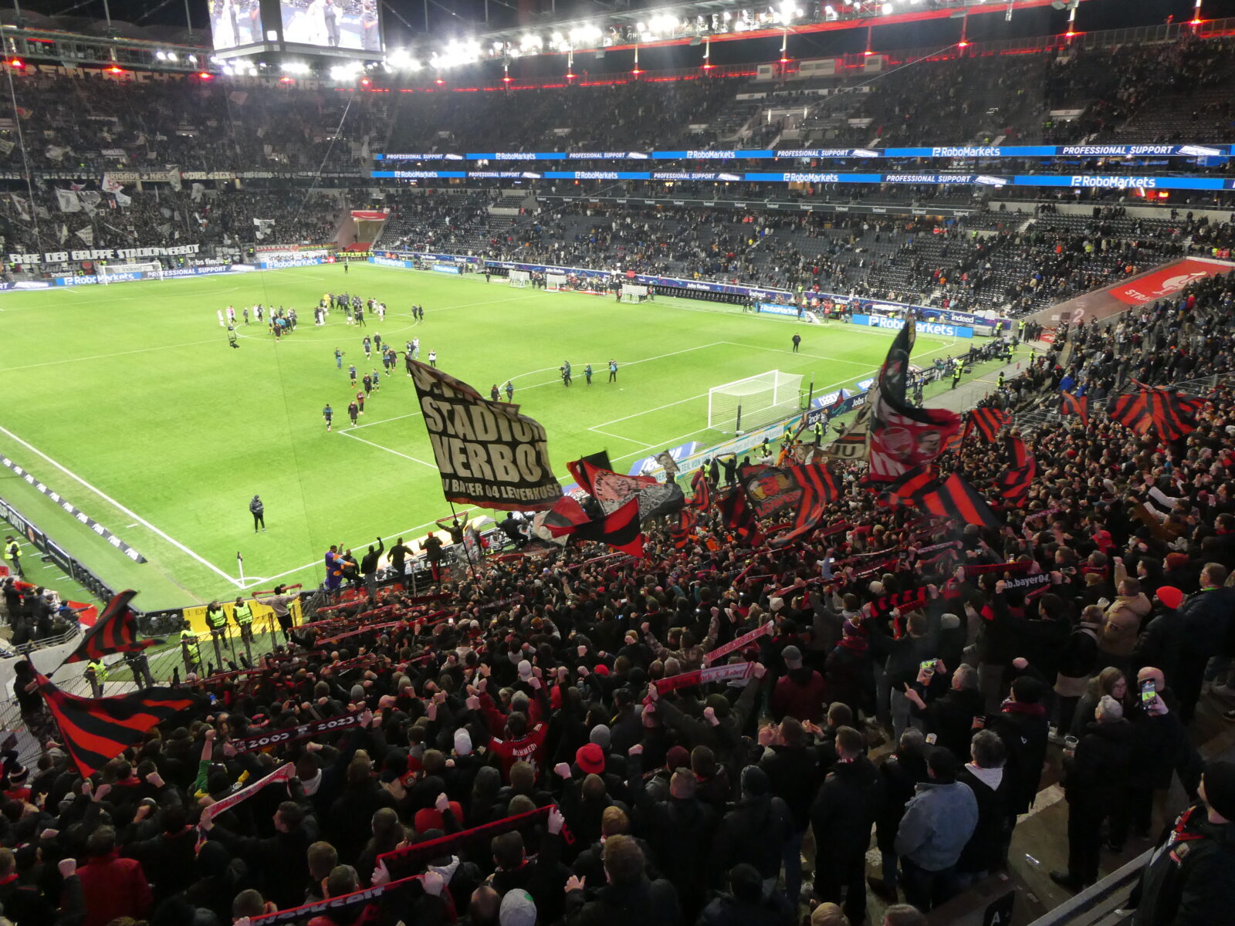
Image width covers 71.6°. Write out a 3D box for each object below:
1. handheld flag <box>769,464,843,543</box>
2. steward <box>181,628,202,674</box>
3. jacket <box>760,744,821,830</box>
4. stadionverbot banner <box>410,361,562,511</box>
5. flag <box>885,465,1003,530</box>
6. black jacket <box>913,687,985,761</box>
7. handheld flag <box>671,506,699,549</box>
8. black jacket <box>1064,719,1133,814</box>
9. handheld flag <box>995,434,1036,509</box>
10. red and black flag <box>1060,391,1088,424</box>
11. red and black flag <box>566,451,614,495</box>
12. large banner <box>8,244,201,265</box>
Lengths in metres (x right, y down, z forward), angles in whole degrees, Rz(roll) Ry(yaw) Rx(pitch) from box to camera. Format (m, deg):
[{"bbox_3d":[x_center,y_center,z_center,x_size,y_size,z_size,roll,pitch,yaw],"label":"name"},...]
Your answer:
[{"bbox_3d":[4.291,0.925,19.500,1.436,1.755,0.500,5,19,13],"label":"handheld flag"},{"bbox_3d":[-13.531,6.053,27.200,0.550,1.750,0.400,-16,25,-39],"label":"steward"},{"bbox_3d":[1.294,2.412,6.400,0.540,0.700,0.400,-5,19,-14],"label":"jacket"},{"bbox_3d":[-3.307,-0.690,21.500,3.600,3.500,0.700,0,19,-1],"label":"stadionverbot banner"},{"bbox_3d":[6.073,0.638,16.000,1.949,1.000,0.600,8,20,21],"label":"flag"},{"bbox_3d":[2.491,1.994,6.400,0.540,0.720,0.460,-10,21,-28],"label":"black jacket"},{"bbox_3d":[1.762,1.724,22.500,0.720,1.000,0.450,2,19,5],"label":"handheld flag"},{"bbox_3d":[3.707,2.354,6.600,0.380,0.660,0.500,12,22,30],"label":"black jacket"},{"bbox_3d":[6.972,0.144,15.000,0.650,1.200,0.400,9,21,25],"label":"handheld flag"},{"bbox_3d":[12.004,-1.445,22.500,0.720,0.850,0.350,10,21,27],"label":"red and black flag"},{"bbox_3d":[-0.909,0.319,28.000,1.528,1.437,0.450,0,19,-2],"label":"red and black flag"},{"bbox_3d":[-76.119,-31.451,128.869,0.200,1.600,26.541,16,25,39],"label":"large banner"}]

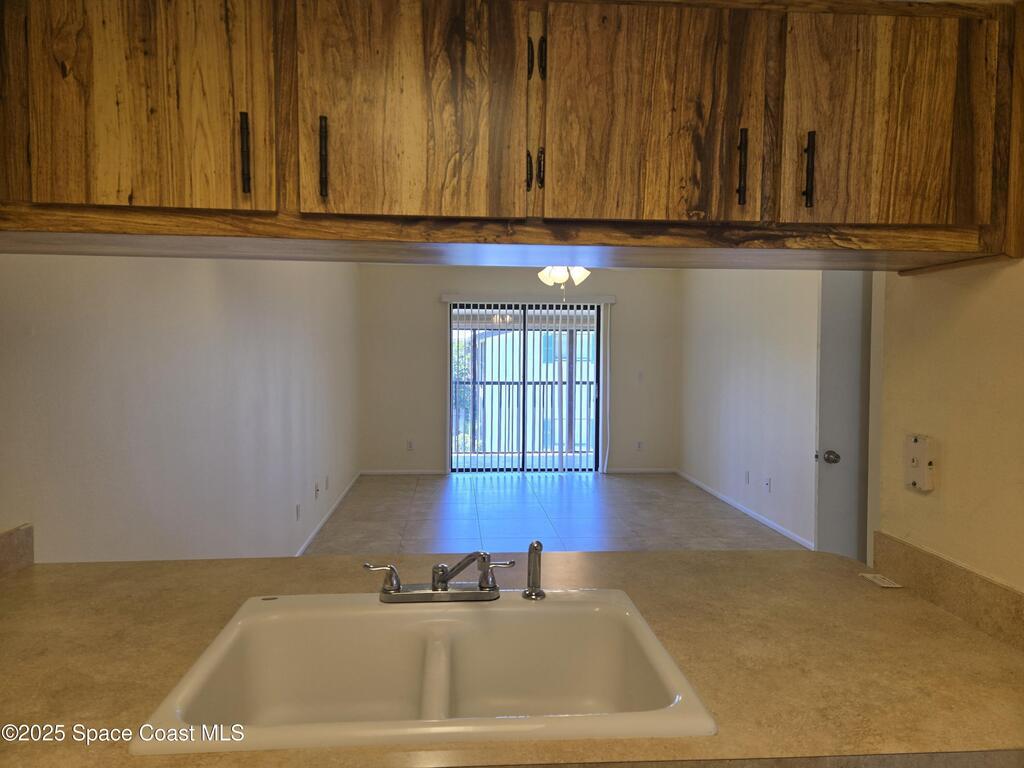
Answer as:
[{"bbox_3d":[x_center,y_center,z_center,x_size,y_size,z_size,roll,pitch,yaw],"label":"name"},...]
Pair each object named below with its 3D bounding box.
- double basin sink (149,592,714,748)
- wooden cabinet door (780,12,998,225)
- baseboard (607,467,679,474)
[{"bbox_3d":[-0.137,0.576,1.232,0.828,0.196,0.562,0,3,-4],"label":"double basin sink"},{"bbox_3d":[0.688,-0.479,1.248,0.402,0.371,0.020,0,3,-4],"label":"wooden cabinet door"},{"bbox_3d":[1.583,1.050,8.255,0.880,0.066,0.015,0,3,-4],"label":"baseboard"}]

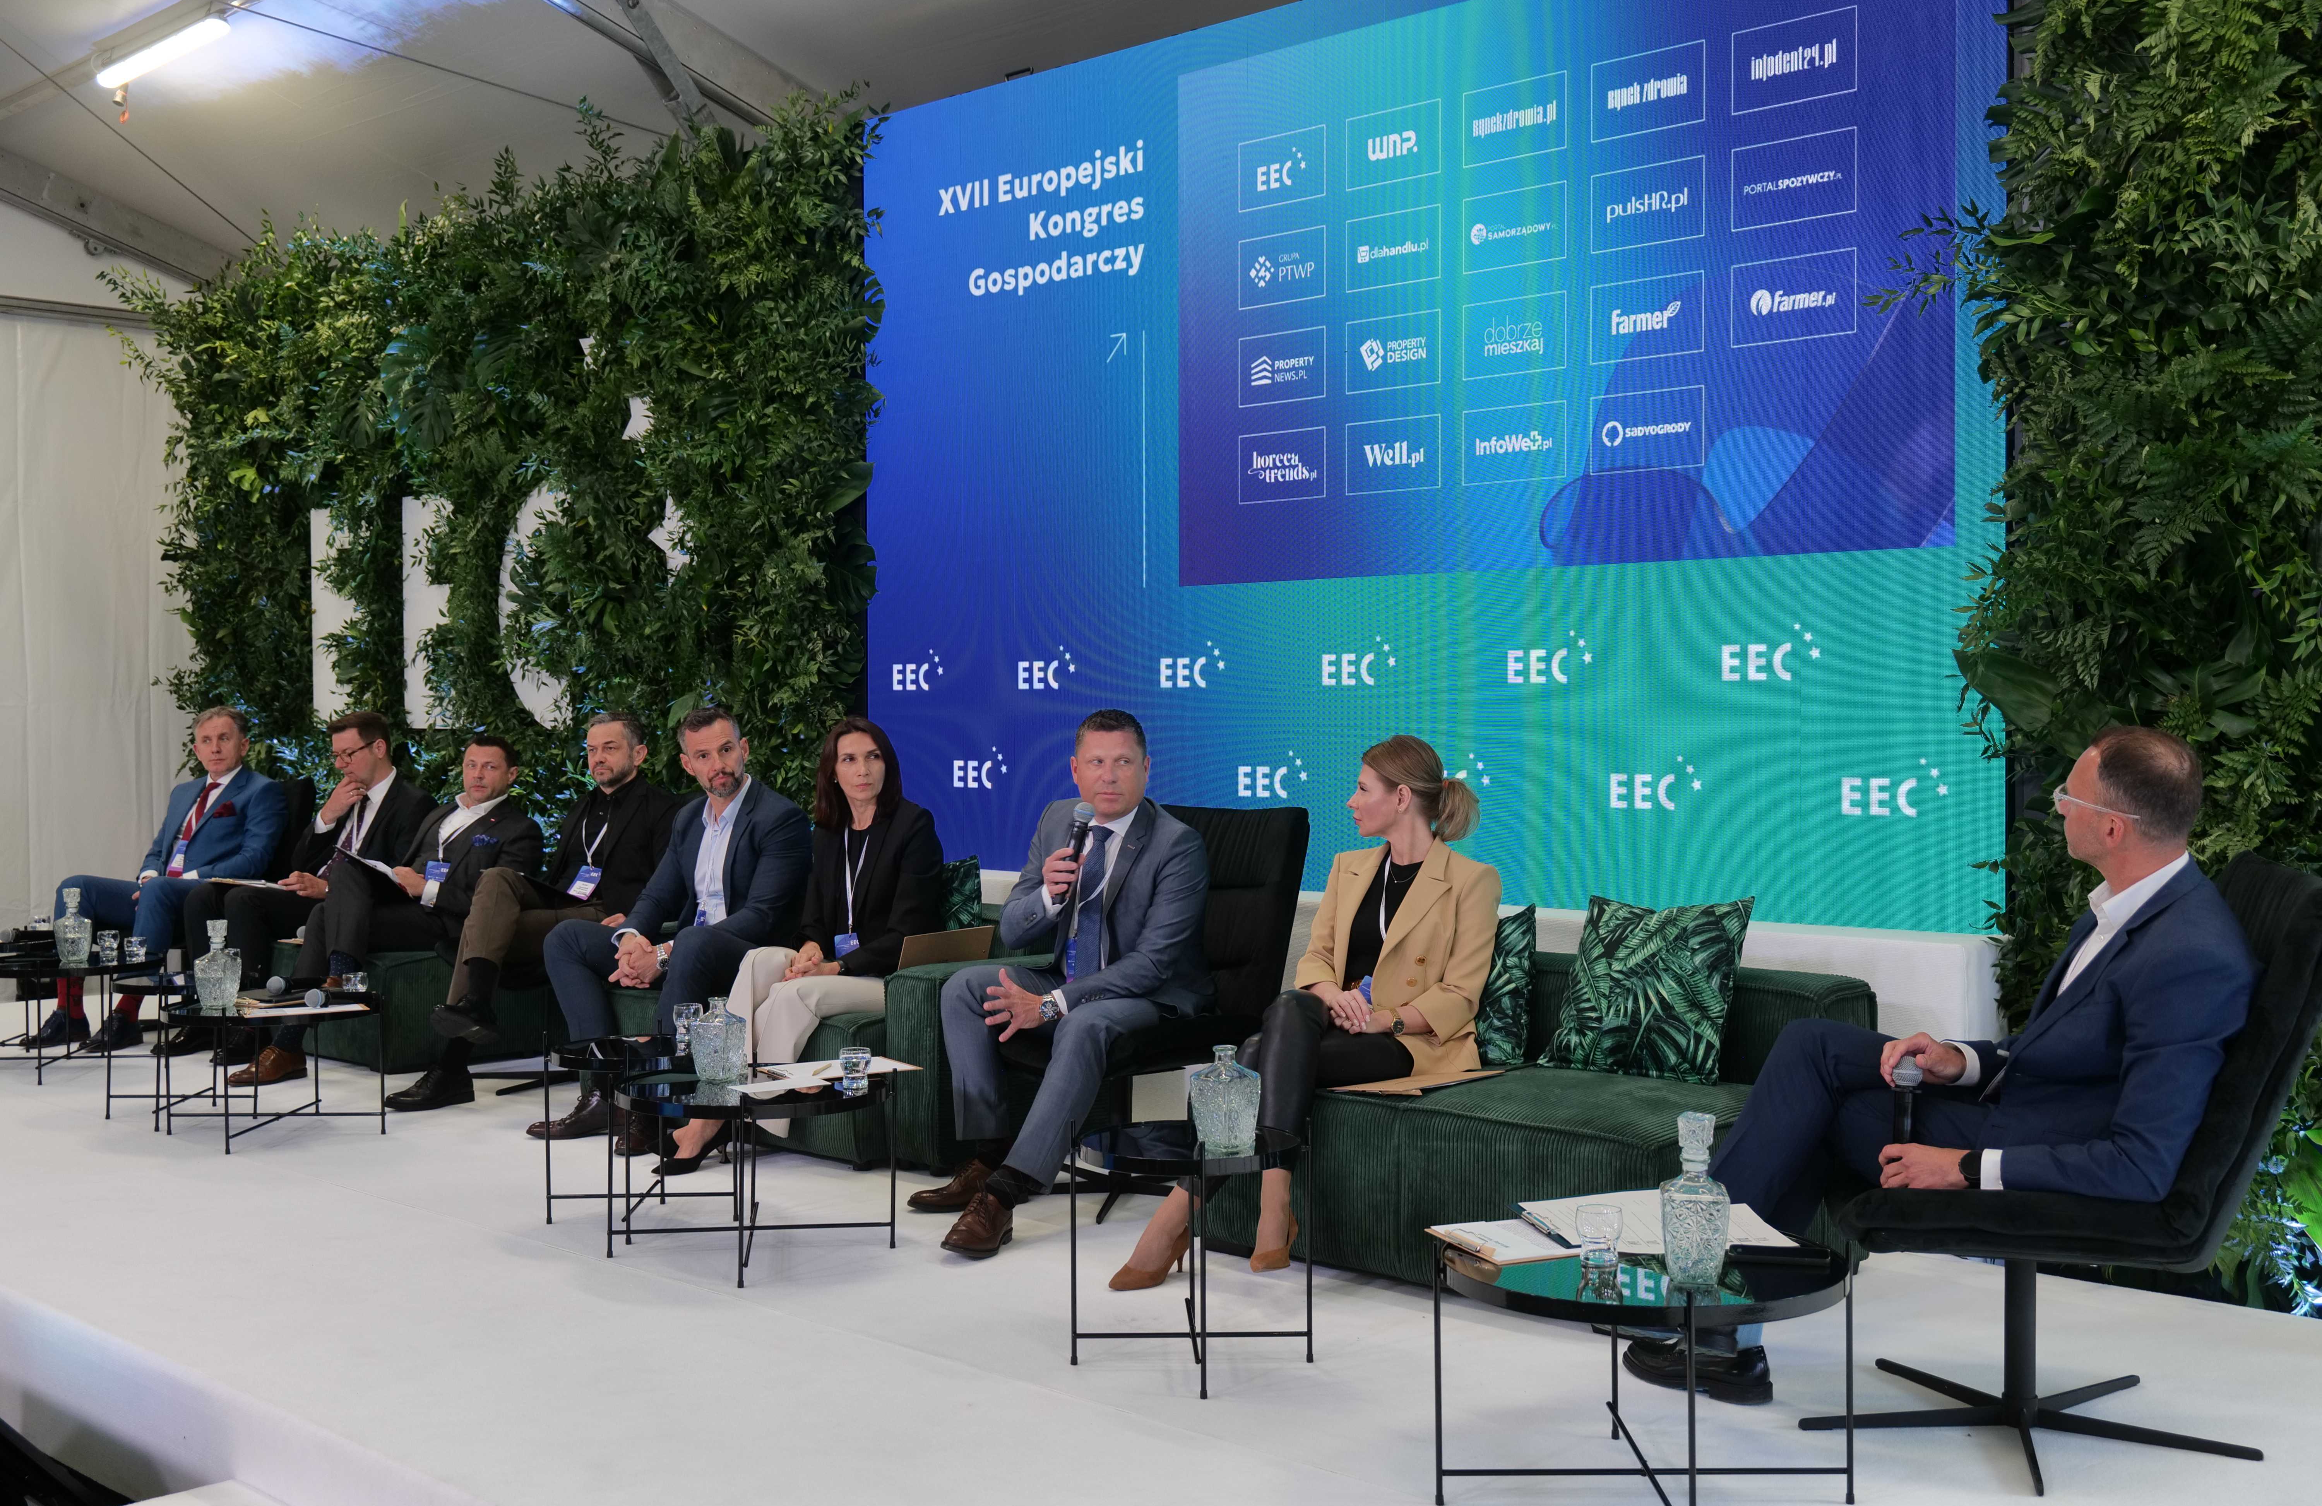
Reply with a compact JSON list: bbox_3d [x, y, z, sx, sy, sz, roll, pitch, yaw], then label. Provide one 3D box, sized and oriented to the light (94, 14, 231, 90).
[{"bbox_3d":[-4.401,-3.089,10.215,1.270,0.100,0.130,1,1,43],"label":"light"}]

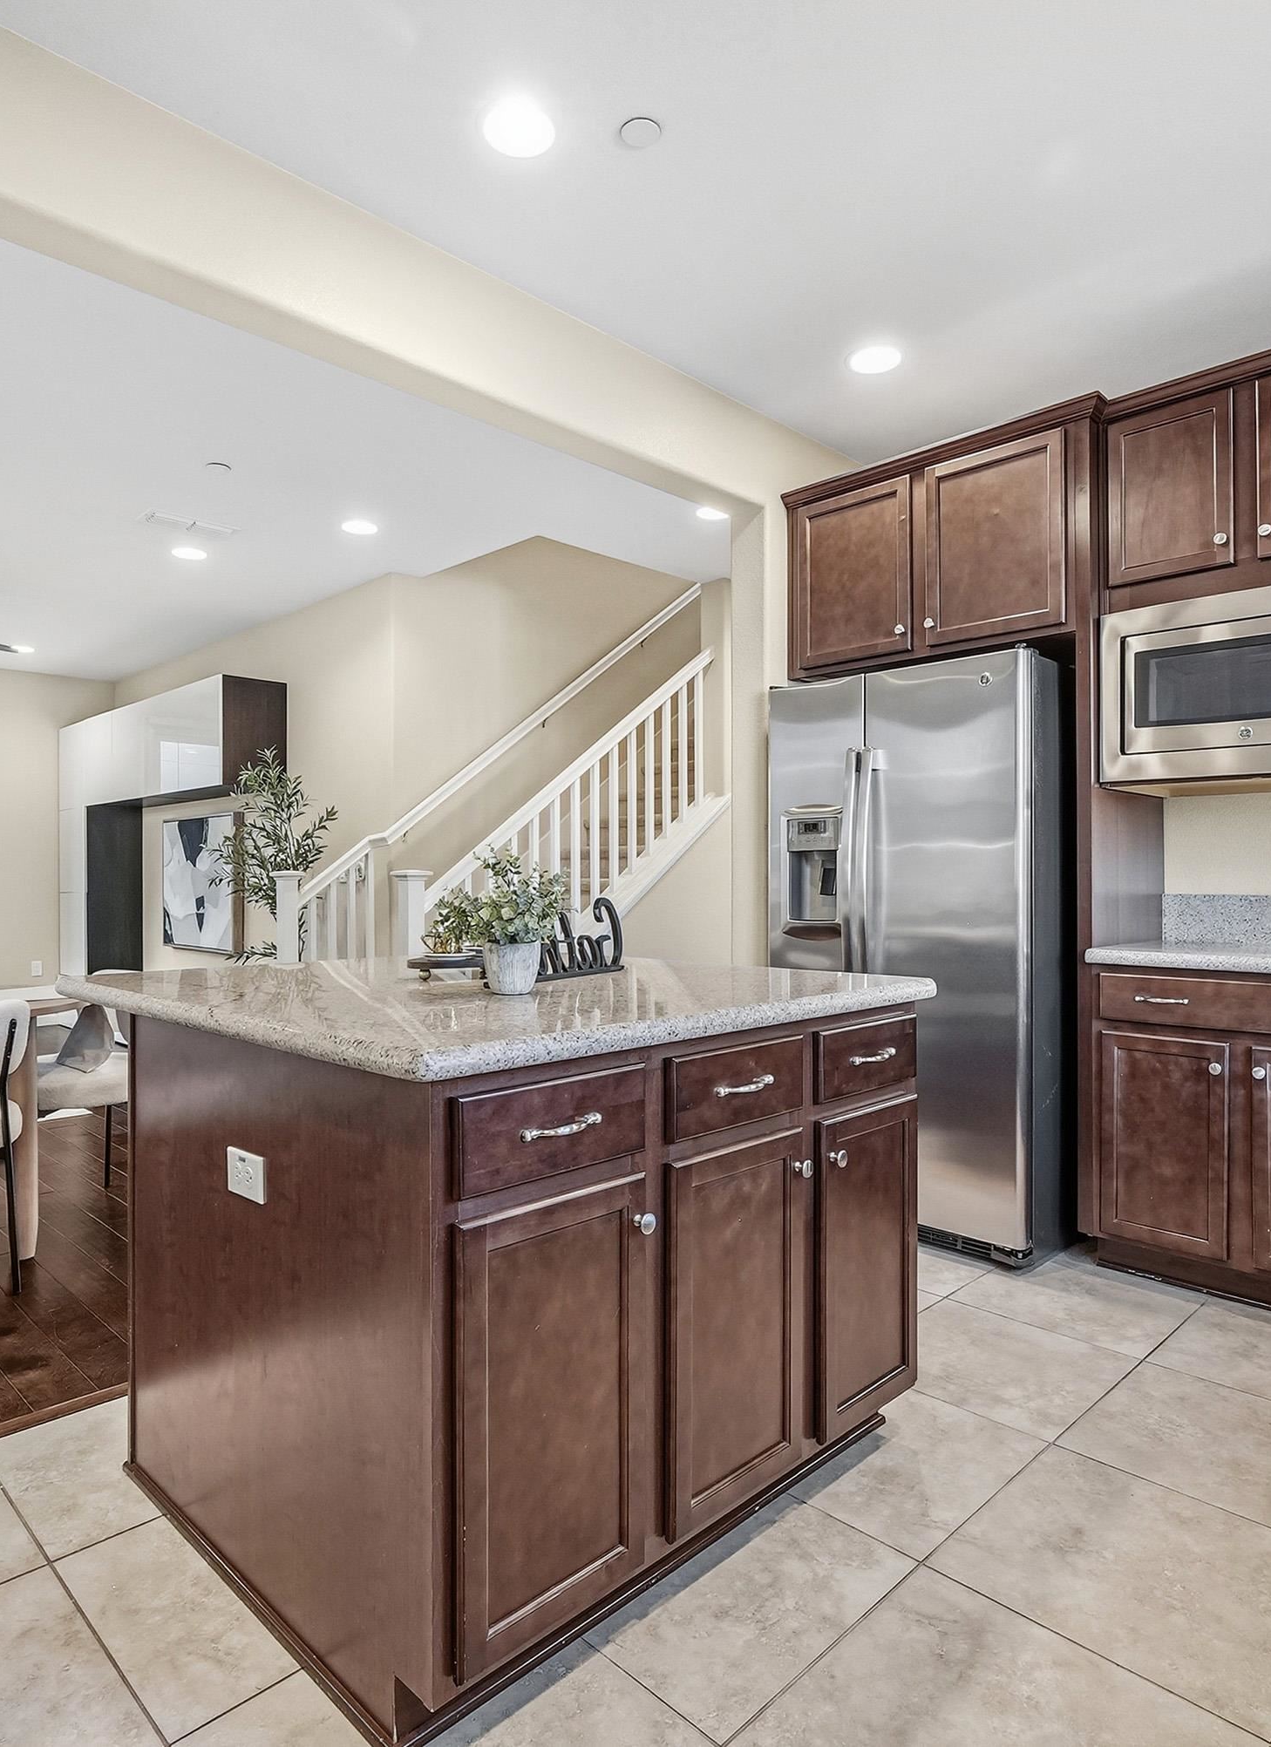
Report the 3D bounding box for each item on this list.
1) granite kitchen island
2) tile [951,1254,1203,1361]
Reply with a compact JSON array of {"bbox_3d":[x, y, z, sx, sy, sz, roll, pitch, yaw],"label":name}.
[{"bbox_3d":[-0.290,0.673,2.063,1.197,0.912,1.335,0,0,-45],"label":"granite kitchen island"},{"bbox_3d":[1.186,1.135,2.716,0.490,0.010,0.497,0,0,-45],"label":"tile"}]

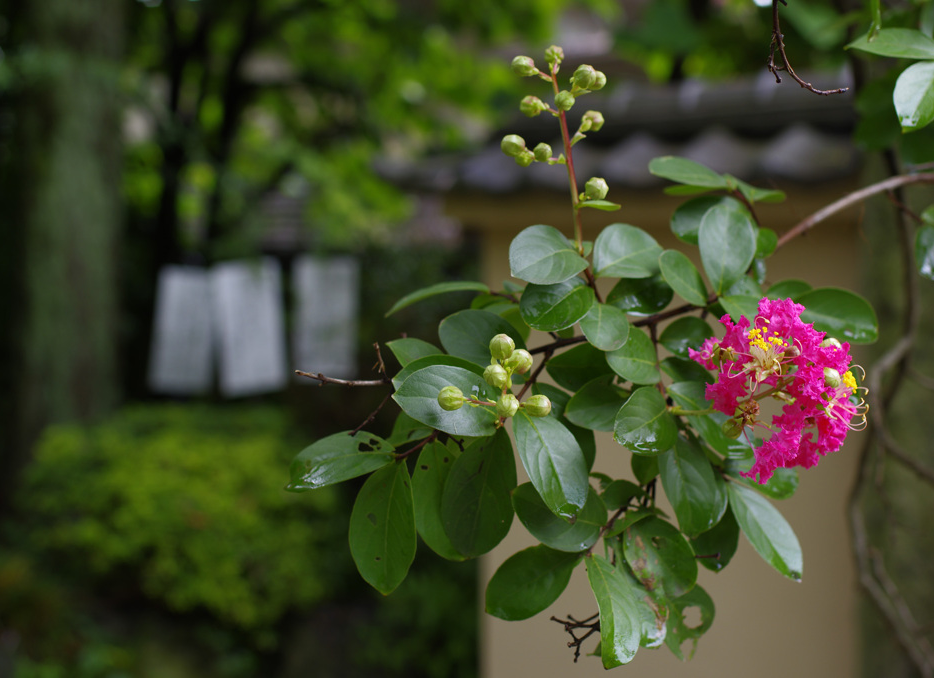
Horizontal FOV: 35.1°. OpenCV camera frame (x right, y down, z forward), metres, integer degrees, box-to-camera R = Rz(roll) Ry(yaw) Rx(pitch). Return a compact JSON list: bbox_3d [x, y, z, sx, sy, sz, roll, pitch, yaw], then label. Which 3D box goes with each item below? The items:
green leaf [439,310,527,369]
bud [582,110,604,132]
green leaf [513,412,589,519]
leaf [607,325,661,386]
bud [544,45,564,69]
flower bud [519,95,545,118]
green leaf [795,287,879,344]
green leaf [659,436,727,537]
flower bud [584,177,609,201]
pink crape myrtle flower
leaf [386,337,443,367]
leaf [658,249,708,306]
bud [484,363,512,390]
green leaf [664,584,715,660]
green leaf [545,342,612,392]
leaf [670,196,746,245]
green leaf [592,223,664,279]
[{"bbox_3d":[0.007,0.002,0.560,0.039,0.023,0.008,25,-23,-15],"label":"green leaf"},{"bbox_3d":[0.056,-0.097,0.655,0.009,0.011,0.009,28,6,0],"label":"bud"},{"bbox_3d":[0.035,0.052,0.615,0.025,0.051,0.010,-20,-25,-20],"label":"green leaf"},{"bbox_3d":[0.072,0.007,0.637,0.024,0.025,0.007,16,-15,24],"label":"leaf"},{"bbox_3d":[0.039,-0.127,0.664,0.009,0.010,0.009,-5,-32,-3],"label":"bud"},{"bbox_3d":[0.026,-0.091,0.580,0.009,0.009,0.009,7,0,-32],"label":"flower bud"},{"bbox_3d":[0.152,-0.010,0.620,0.042,0.025,0.006,17,-25,17],"label":"green leaf"},{"bbox_3d":[0.083,0.054,0.547,0.023,0.040,0.010,-6,-22,-6],"label":"green leaf"},{"bbox_3d":[0.051,-0.059,0.580,0.009,0.010,0.009,23,18,-8],"label":"flower bud"},{"bbox_3d":[0.115,0.019,0.545,0.062,0.066,0.052,0,0,-6],"label":"pink crape myrtle flower"},{"bbox_3d":[-0.015,0.010,0.568,0.035,0.018,0.007,30,-20,-8],"label":"leaf"},{"bbox_3d":[0.098,-0.028,0.669,0.031,0.019,0.007,49,2,30],"label":"leaf"},{"bbox_3d":[0.013,0.016,0.644,0.011,0.011,0.012,2,6,17],"label":"bud"},{"bbox_3d":[0.100,0.128,0.669,0.026,0.035,0.007,7,-13,-10],"label":"green leaf"},{"bbox_3d":[0.056,0.013,0.700,0.045,0.030,0.009,3,-21,-6],"label":"green leaf"},{"bbox_3d":[0.102,-0.051,0.620,0.038,0.021,0.006,-15,-33,-18],"label":"leaf"},{"bbox_3d":[0.071,-0.039,0.653,0.034,0.027,0.007,-23,-28,-13],"label":"green leaf"}]

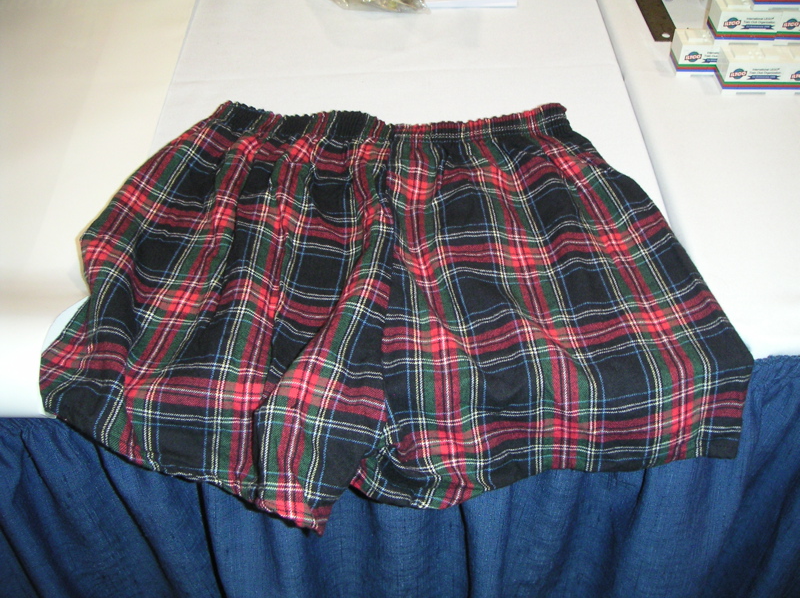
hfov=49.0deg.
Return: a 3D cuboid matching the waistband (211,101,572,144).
[{"bbox_3d":[-0.007,-0.180,0.879,0.355,0.020,0.050,0,46,0],"label":"waistband"}]

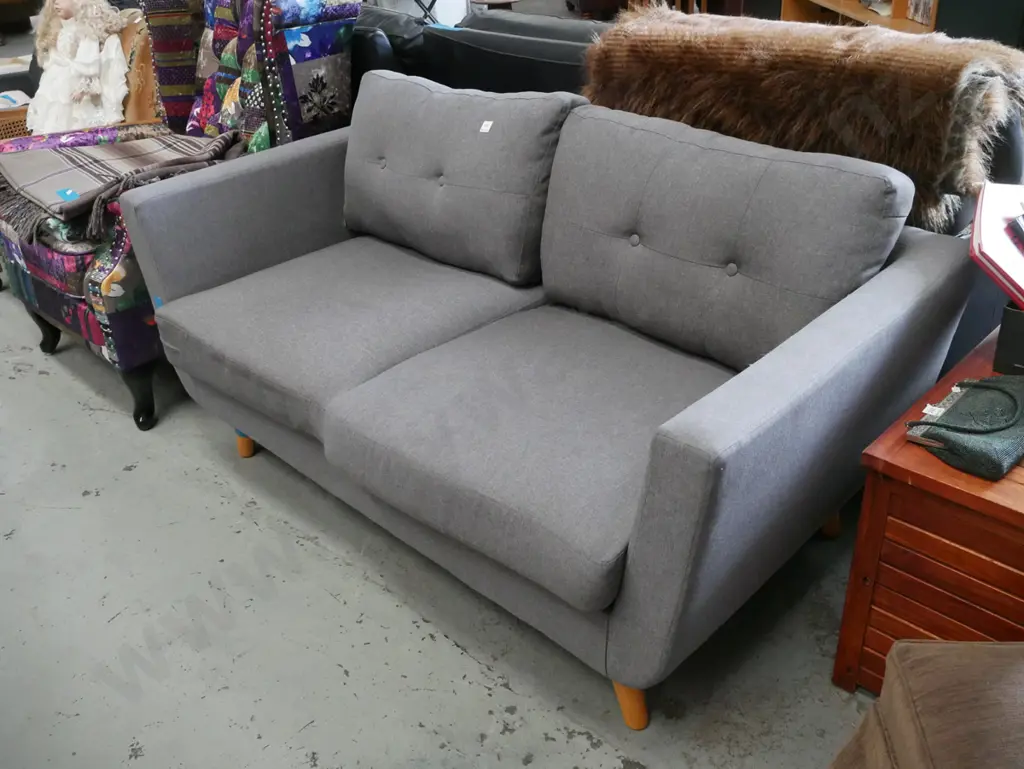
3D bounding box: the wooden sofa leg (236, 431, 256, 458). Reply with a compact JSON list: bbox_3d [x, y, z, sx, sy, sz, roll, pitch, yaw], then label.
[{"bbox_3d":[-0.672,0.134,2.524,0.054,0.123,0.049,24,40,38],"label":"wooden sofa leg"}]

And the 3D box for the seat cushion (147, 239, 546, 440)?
[{"bbox_3d":[-0.336,-0.144,2.312,0.668,0.120,0.679,24,40,38],"label":"seat cushion"}]

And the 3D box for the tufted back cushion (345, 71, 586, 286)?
[{"bbox_3d":[-0.121,-0.490,2.392,0.671,0.432,0.157,24,24,38],"label":"tufted back cushion"}]

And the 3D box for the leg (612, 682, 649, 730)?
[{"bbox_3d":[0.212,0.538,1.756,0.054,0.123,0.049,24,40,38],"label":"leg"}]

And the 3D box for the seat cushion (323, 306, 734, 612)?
[{"bbox_3d":[0.137,0.072,1.901,0.672,0.120,0.682,24,40,38],"label":"seat cushion"}]

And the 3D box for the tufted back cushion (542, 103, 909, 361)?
[{"bbox_3d":[0.377,-0.271,1.972,0.681,0.443,0.160,24,24,38],"label":"tufted back cushion"}]

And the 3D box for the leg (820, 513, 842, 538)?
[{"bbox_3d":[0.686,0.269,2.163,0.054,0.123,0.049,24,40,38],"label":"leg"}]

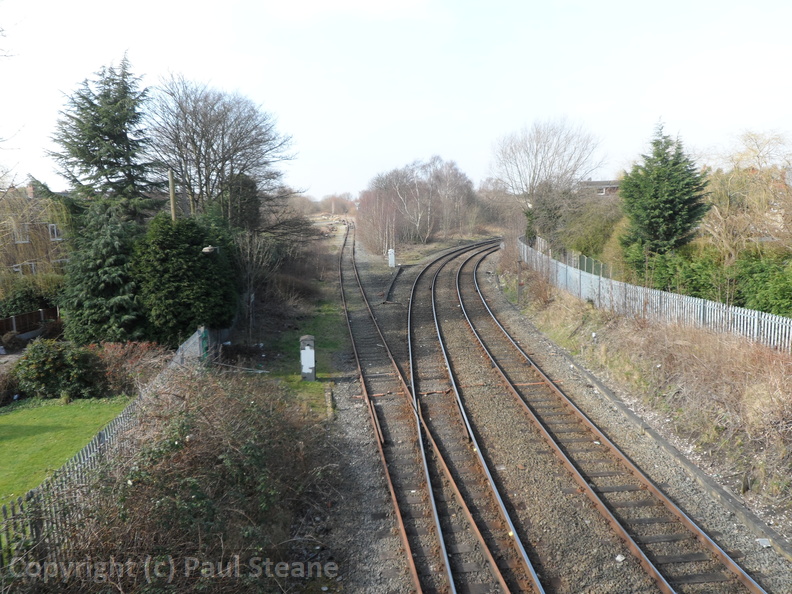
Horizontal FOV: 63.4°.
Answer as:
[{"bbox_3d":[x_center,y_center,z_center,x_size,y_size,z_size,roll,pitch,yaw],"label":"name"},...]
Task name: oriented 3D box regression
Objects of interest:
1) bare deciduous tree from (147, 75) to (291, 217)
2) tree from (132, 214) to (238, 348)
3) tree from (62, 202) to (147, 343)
[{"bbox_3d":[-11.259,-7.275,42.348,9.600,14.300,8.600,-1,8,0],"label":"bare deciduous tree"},{"bbox_3d":[-9.261,-0.497,28.903,4.700,6.400,4.500,-1,8,0],"label":"tree"},{"bbox_3d":[-12.988,-0.857,29.442,4.100,6.900,4.100,-1,8,0],"label":"tree"}]

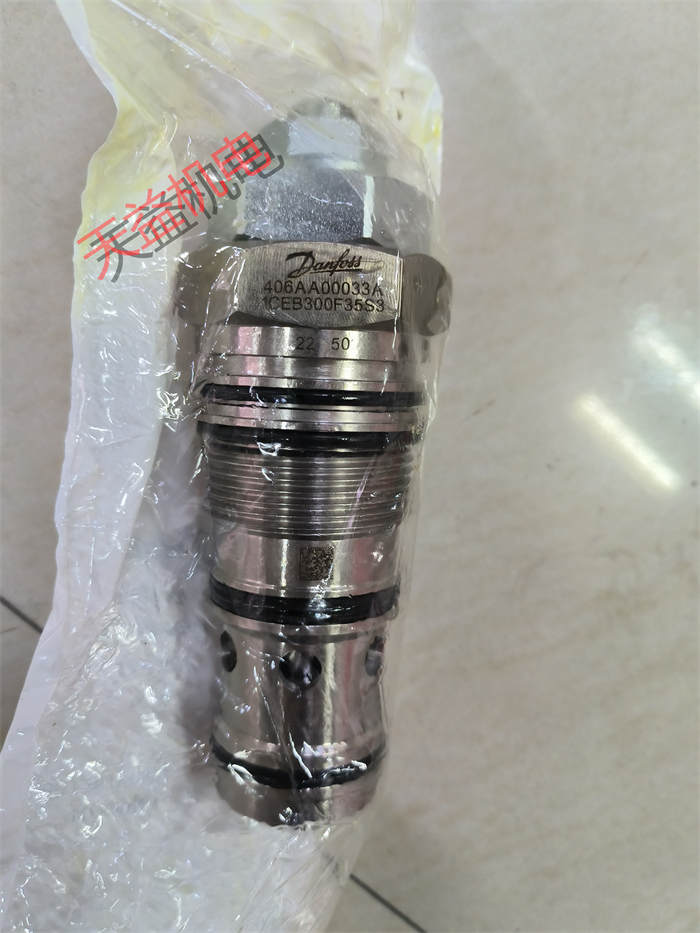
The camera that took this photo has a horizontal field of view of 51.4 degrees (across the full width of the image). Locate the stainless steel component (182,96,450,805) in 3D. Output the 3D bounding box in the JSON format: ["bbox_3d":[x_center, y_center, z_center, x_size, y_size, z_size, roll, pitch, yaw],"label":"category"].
[{"bbox_3d":[-0.007,-0.002,0.139,0.052,0.046,0.128,2,95,-4],"label":"stainless steel component"}]

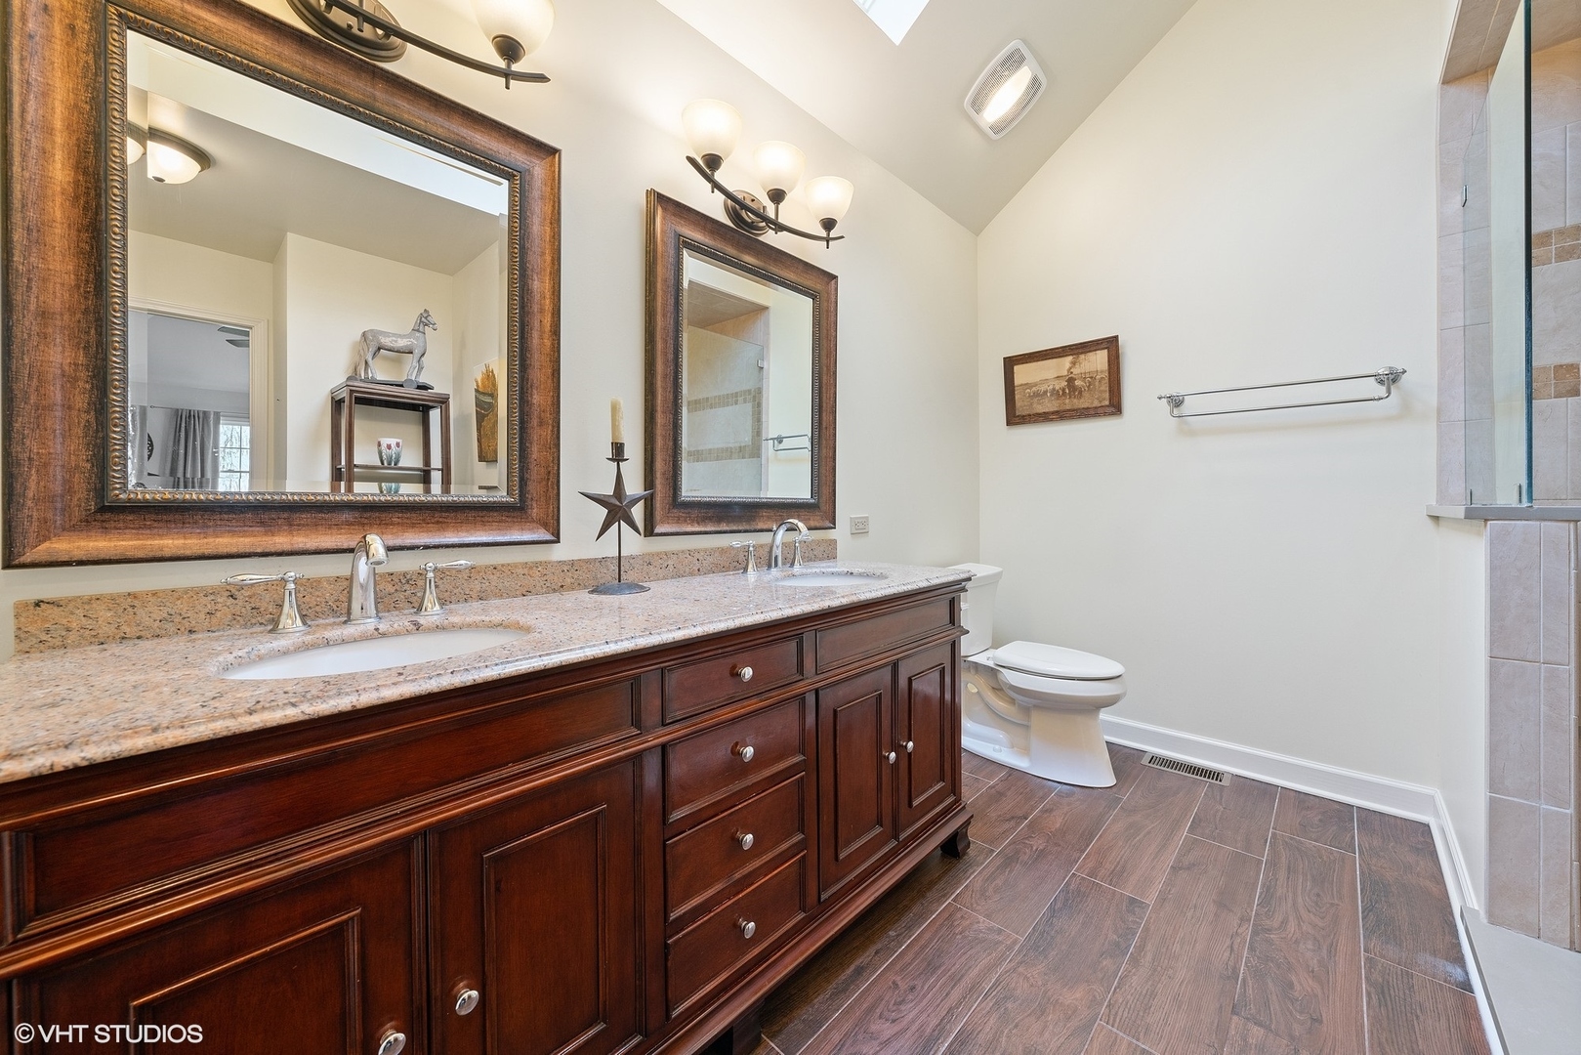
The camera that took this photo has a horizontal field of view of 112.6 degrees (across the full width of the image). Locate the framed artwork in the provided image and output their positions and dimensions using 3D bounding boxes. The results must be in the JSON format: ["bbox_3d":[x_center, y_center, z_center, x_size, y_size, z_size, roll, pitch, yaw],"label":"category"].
[{"bbox_3d":[1.293,-0.691,2.541,0.025,0.342,0.512,-2,0,-44],"label":"framed artwork"}]

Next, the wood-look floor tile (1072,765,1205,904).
[{"bbox_3d":[1.236,1.012,1.814,0.909,0.010,0.194,-2,2,-44],"label":"wood-look floor tile"}]

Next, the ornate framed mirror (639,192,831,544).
[{"bbox_3d":[-0.117,-0.444,1.687,0.745,0.915,0.055,-2,4,-44],"label":"ornate framed mirror"}]

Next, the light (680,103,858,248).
[{"bbox_3d":[-0.073,-1.003,1.630,0.645,0.220,0.232,-2,2,-44],"label":"light"}]

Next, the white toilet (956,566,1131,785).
[{"bbox_3d":[1.033,0.601,2.310,0.440,0.800,0.765,-2,2,-44],"label":"white toilet"}]

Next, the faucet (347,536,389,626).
[{"bbox_3d":[-0.735,0.091,0.917,0.053,0.155,0.170,-2,2,-44],"label":"faucet"}]

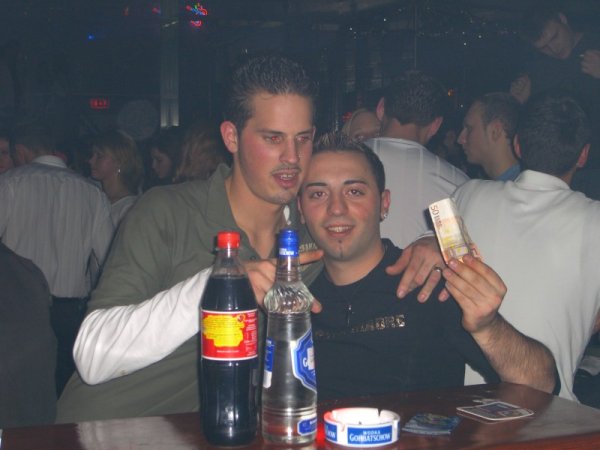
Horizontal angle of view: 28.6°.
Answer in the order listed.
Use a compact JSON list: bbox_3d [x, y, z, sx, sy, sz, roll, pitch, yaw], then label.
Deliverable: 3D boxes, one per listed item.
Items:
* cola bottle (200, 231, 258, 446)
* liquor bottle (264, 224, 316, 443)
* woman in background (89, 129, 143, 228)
[{"bbox_3d":[-0.099,0.159,1.665,0.083,0.303,0.083,0,2,0],"label":"cola bottle"},{"bbox_3d":[-0.015,0.158,1.680,0.078,0.302,0.078,0,2,0],"label":"liquor bottle"},{"bbox_3d":[-0.805,0.407,5.330,0.300,1.660,0.450,-1,2,-13],"label":"woman in background"}]

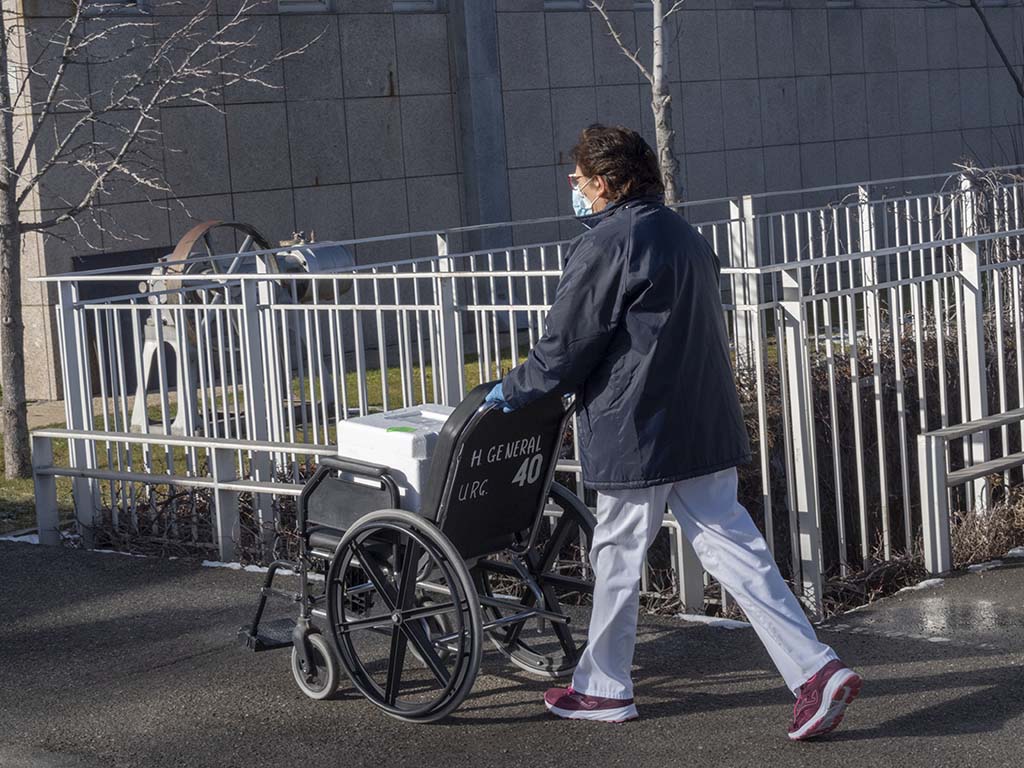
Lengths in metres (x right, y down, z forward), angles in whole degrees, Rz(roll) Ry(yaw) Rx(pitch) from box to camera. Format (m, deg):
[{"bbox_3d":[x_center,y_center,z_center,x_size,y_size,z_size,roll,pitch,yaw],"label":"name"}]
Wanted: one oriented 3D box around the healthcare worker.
[{"bbox_3d":[0.419,0.123,5.329,0.950,1.650,0.580,-1,4,41],"label":"healthcare worker"}]

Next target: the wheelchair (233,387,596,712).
[{"bbox_3d":[-0.278,0.446,5.999,1.150,0.950,0.660,2,8,42],"label":"wheelchair"}]

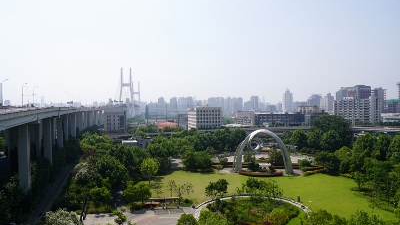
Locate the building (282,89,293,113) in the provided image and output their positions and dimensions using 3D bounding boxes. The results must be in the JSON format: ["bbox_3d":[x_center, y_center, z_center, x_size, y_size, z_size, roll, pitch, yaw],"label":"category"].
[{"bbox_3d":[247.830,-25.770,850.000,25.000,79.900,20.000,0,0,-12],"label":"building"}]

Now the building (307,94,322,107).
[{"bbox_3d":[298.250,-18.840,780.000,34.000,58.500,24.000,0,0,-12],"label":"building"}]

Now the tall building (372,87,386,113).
[{"bbox_3d":[284.000,-6.874,474.972,18.000,64.000,17.000,0,0,12],"label":"tall building"}]

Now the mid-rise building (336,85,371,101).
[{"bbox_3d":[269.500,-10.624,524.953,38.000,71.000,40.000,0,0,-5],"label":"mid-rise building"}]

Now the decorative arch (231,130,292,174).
[{"bbox_3d":[28.000,17.181,133.888,25.500,19.300,4.500,0,0,9],"label":"decorative arch"}]

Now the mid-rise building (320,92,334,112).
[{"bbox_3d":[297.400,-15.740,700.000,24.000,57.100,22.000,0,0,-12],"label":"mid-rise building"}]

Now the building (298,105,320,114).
[{"bbox_3d":[148.500,8.466,407.047,27.000,34.000,14.000,0,0,8],"label":"building"}]

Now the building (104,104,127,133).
[{"bbox_3d":[-85.800,9.970,306.054,19.500,32.000,14.000,0,0,10],"label":"building"}]

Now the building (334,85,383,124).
[{"bbox_3d":[208.500,1.506,399.013,53.000,48.000,19.000,0,0,20],"label":"building"}]

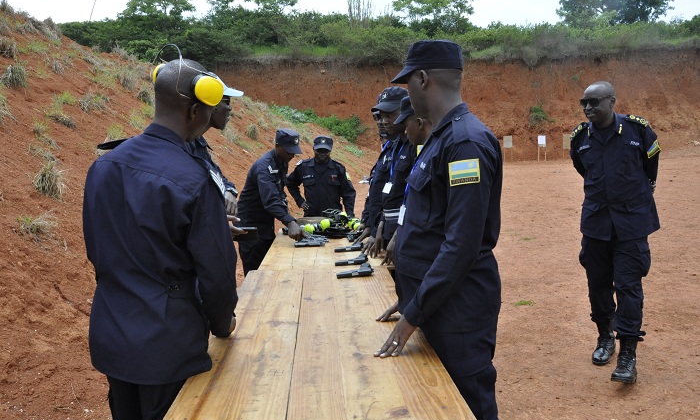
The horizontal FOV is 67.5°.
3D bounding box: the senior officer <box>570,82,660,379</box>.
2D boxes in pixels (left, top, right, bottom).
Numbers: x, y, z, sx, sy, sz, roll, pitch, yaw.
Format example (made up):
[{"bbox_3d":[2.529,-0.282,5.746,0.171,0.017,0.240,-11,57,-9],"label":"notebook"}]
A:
[{"bbox_3d":[1.612,0.121,3.193,0.530,1.770,0.400,5,9,39],"label":"senior officer"}]

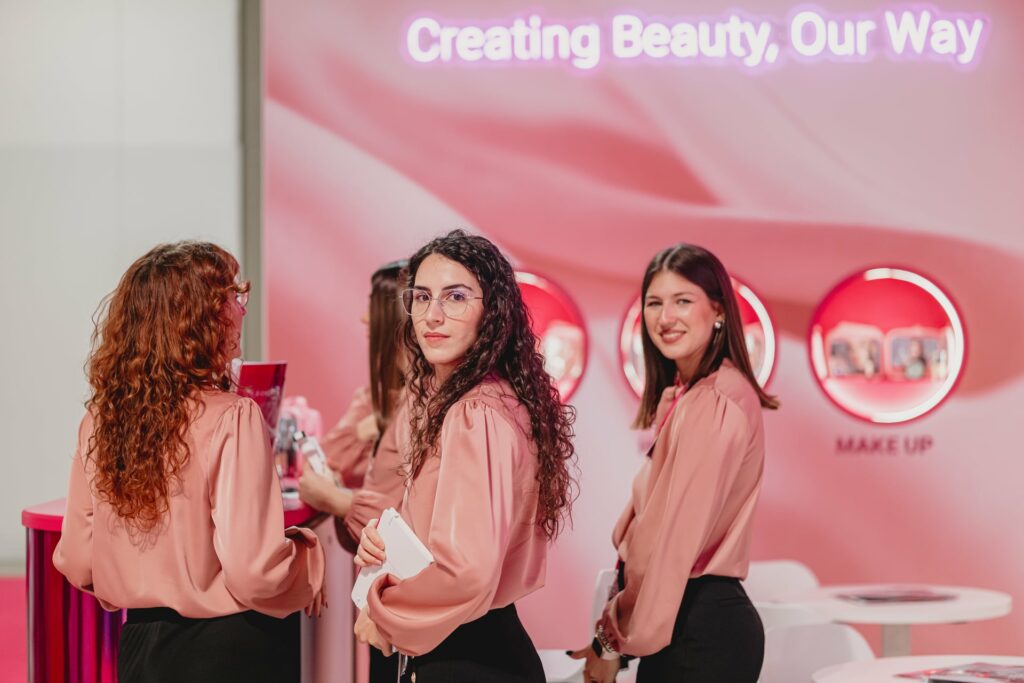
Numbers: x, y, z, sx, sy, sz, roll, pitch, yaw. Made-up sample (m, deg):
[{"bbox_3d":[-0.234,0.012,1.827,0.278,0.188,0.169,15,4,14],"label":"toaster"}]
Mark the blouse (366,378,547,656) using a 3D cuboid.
[{"bbox_3d":[-0.098,0.312,3.780,0.310,0.480,0.420,0,-2,-5],"label":"blouse"}]

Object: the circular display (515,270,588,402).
[{"bbox_3d":[-0.006,0.024,8.450,0.620,0.620,0.100,0,-2,-1],"label":"circular display"}]

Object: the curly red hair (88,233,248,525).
[{"bbox_3d":[-0.622,0.081,3.830,0.270,0.520,0.250,-1,-2,37],"label":"curly red hair"}]

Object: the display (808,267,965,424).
[{"bbox_3d":[1.483,0.016,8.450,0.620,0.620,0.100,0,-2,-1],"label":"display"}]

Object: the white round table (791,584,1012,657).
[{"bbox_3d":[1.291,1.224,7.188,0.790,0.740,0.790,0,-2,0],"label":"white round table"}]

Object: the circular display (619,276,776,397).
[{"bbox_3d":[0.735,0.016,8.450,0.620,0.620,0.100,0,-2,-1],"label":"circular display"}]

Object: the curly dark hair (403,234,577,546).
[{"bbox_3d":[-0.040,0.078,3.780,0.260,0.550,0.270,-1,-2,22],"label":"curly dark hair"}]

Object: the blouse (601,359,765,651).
[{"bbox_3d":[0.339,0.330,4.220,0.310,0.570,0.410,0,-2,-12],"label":"blouse"}]

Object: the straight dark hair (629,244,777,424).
[{"bbox_3d":[0.383,-0.012,4.220,0.240,0.365,0.230,-1,-2,25],"label":"straight dark hair"}]

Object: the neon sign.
[{"bbox_3d":[0.735,-1.200,8.450,2.280,0.235,0.050,0,-2,-1],"label":"neon sign"}]

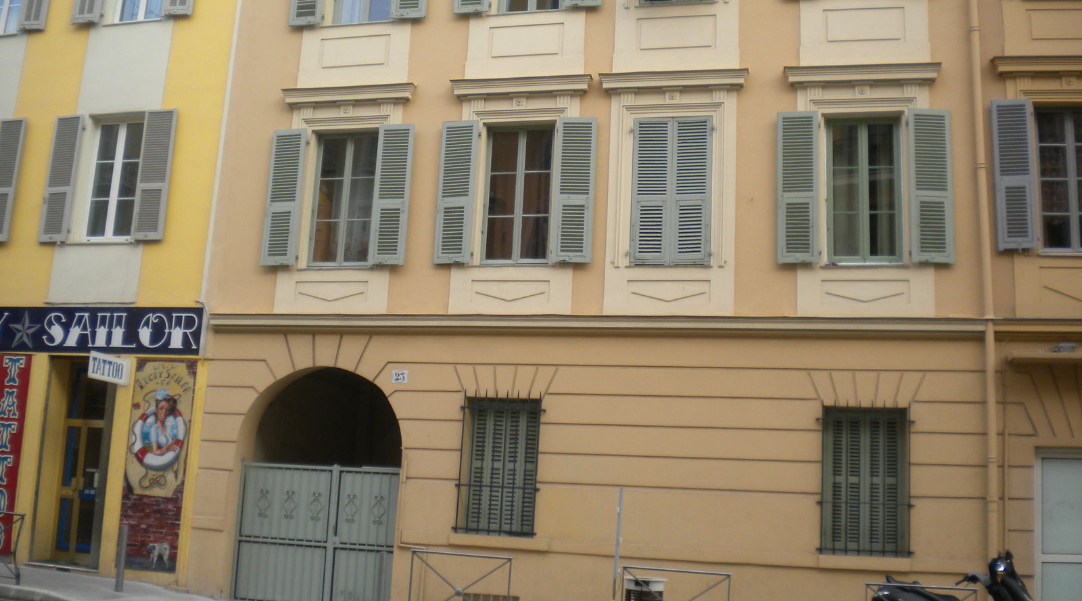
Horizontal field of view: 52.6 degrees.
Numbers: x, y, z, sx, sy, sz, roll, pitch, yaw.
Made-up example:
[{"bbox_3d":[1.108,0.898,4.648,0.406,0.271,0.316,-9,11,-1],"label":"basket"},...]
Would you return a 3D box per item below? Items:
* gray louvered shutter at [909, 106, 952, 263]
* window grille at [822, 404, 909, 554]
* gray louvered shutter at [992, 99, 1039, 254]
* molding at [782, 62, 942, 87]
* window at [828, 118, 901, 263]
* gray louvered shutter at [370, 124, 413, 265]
[{"bbox_3d":[4.966,-1.462,13.913,0.527,2.070,0.055,1,-11,10],"label":"gray louvered shutter"},{"bbox_3d":[4.017,2.231,13.550,1.060,1.836,0.180,0,-11,13],"label":"window grille"},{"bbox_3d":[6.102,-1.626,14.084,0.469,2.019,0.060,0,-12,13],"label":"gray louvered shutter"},{"bbox_3d":[4.217,-2.953,14.388,2.018,0.207,0.220,0,-11,13],"label":"molding"},{"bbox_3d":[4.346,-1.488,14.709,0.966,2.022,0.120,0,-12,13],"label":"window"},{"bbox_3d":[-2.113,-1.520,15.559,0.527,2.070,0.055,1,-11,10],"label":"gray louvered shutter"}]

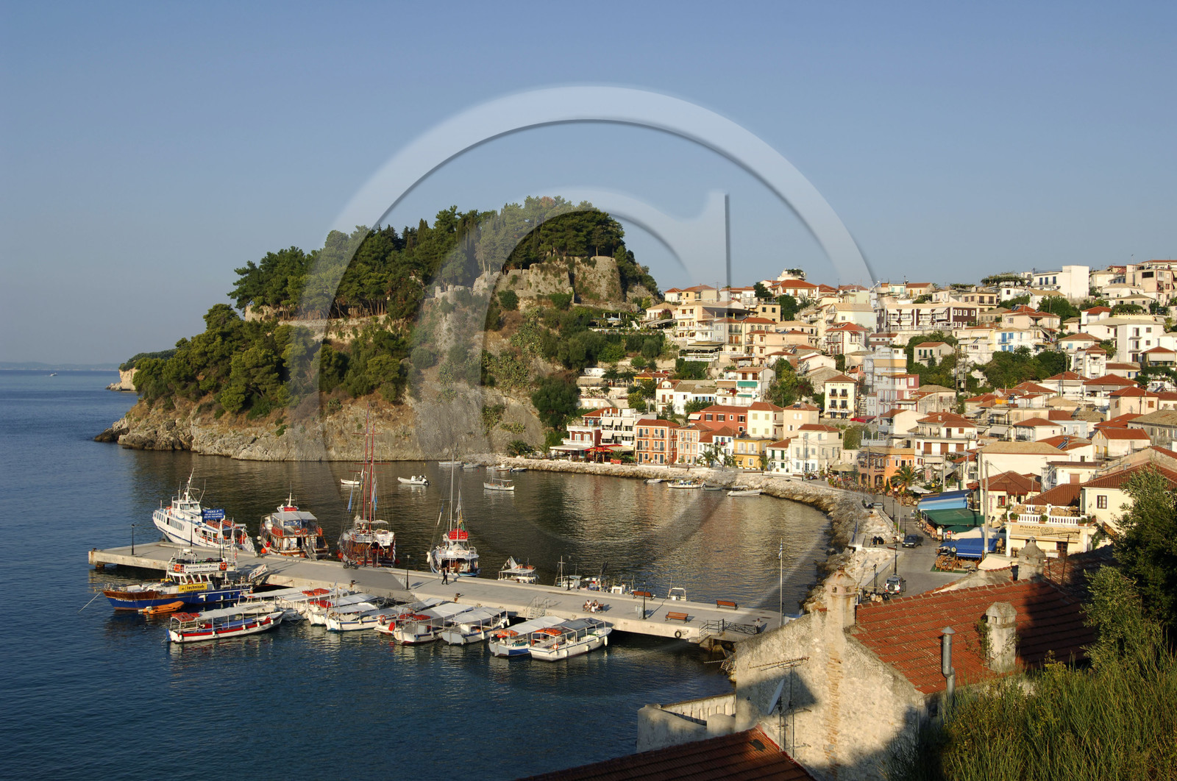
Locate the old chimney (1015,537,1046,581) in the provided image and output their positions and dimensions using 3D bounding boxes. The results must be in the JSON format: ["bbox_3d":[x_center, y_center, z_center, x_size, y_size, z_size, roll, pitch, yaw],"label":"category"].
[{"bbox_3d":[14.304,5.468,39.014,0.530,1.467,0.730,0,1,-35],"label":"old chimney"}]

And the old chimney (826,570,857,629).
[{"bbox_3d":[6.772,5.567,32.380,0.480,1.580,0.680,-1,1,-34],"label":"old chimney"}]

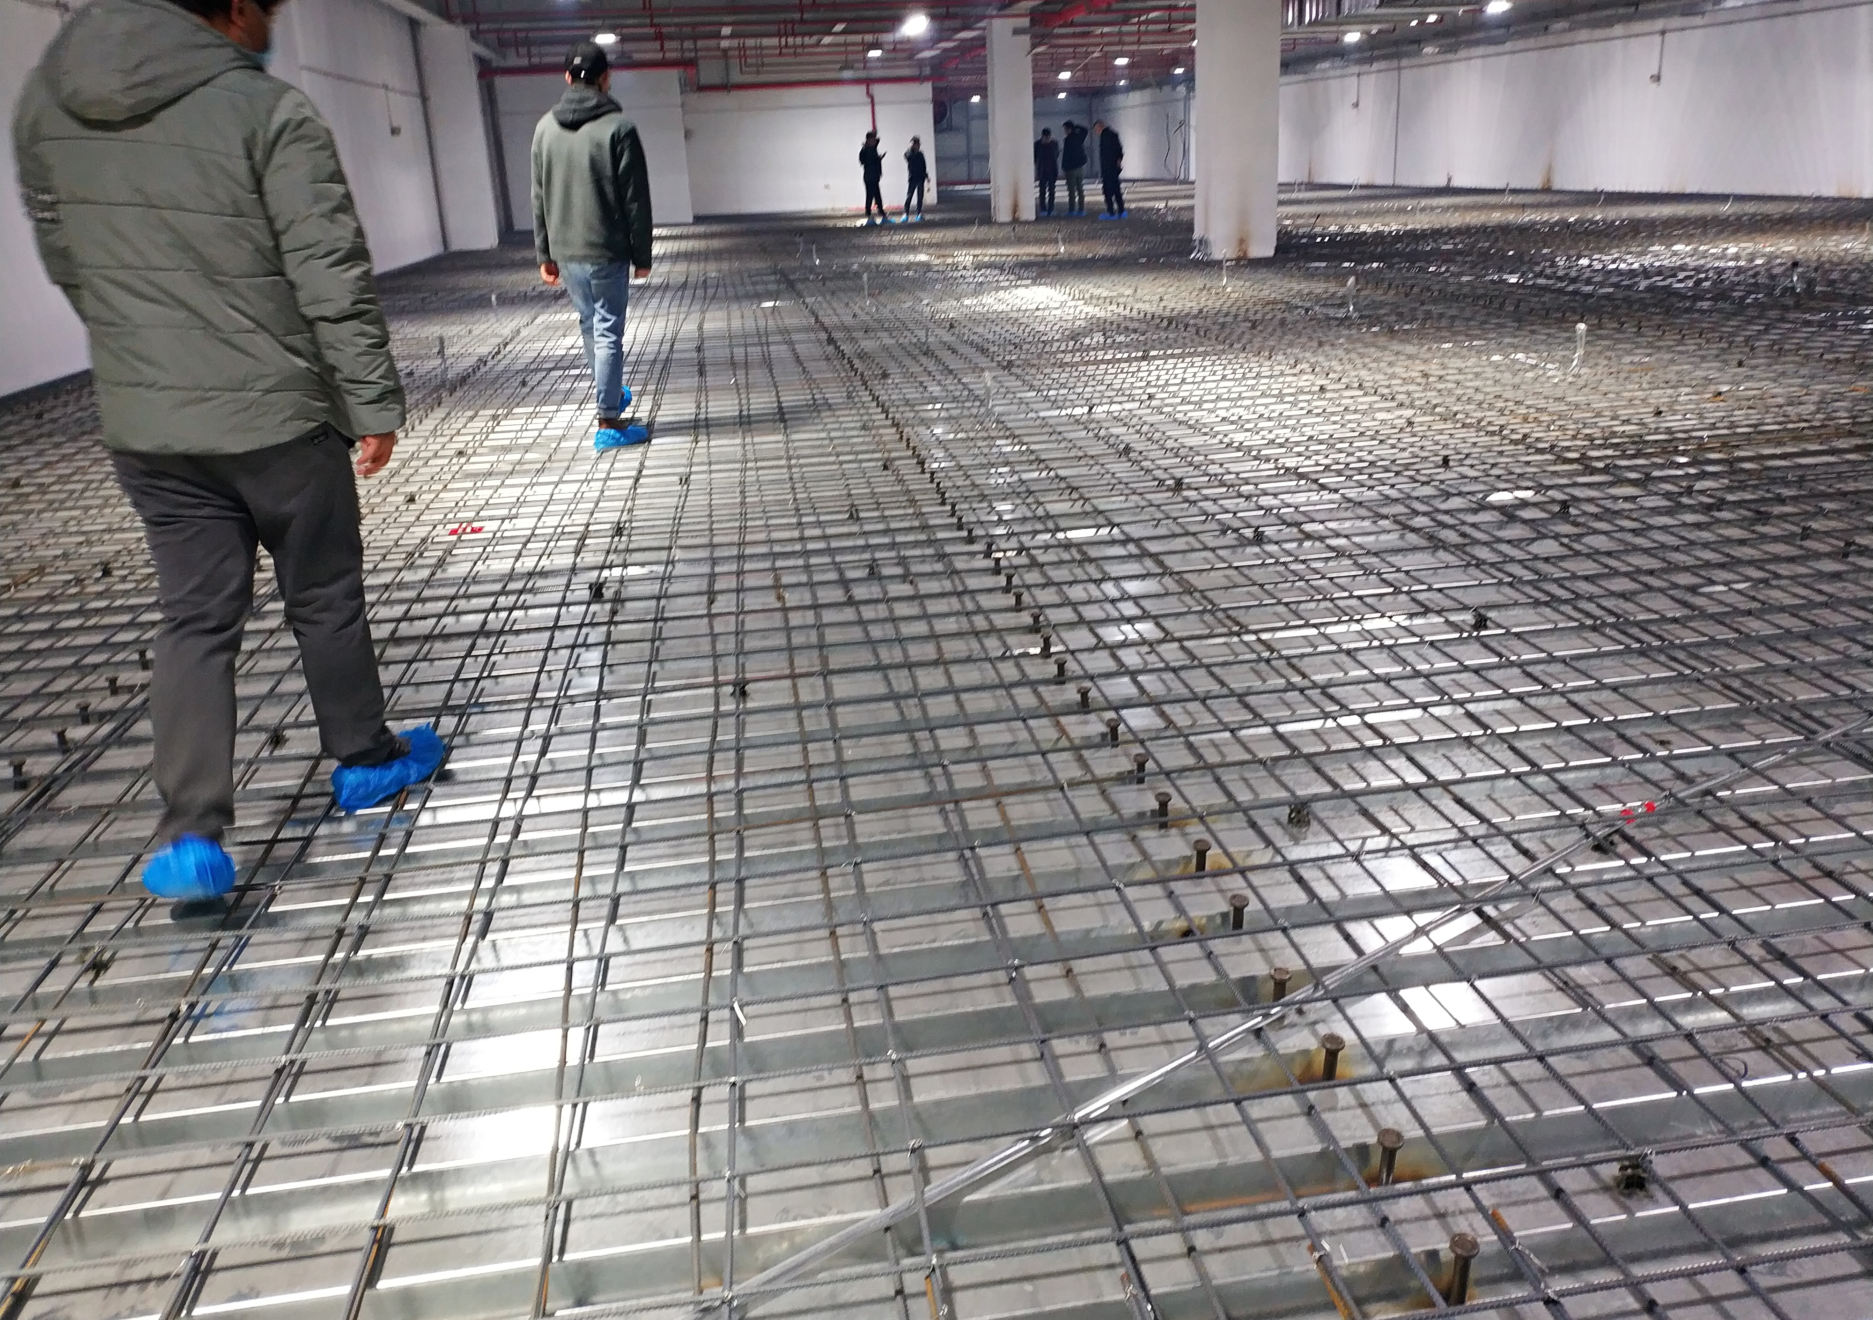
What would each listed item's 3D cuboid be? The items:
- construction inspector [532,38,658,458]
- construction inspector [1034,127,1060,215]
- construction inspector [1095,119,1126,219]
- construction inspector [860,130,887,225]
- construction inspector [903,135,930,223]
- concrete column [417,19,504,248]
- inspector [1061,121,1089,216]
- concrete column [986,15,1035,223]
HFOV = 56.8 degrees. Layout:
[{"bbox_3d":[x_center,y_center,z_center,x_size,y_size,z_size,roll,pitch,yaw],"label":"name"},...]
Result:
[{"bbox_3d":[-1.530,-1.862,7.862,0.560,1.730,0.550,1,17,13],"label":"construction inspector"},{"bbox_3d":[2.134,-9.416,33.430,0.500,1.650,0.340,-5,16,-5],"label":"construction inspector"},{"bbox_3d":[3.096,-8.721,30.781,0.500,1.660,0.480,-5,16,-5],"label":"construction inspector"},{"bbox_3d":[-1.243,-9.462,33.938,0.480,1.760,0.480,1,17,14],"label":"construction inspector"},{"bbox_3d":[-0.390,-9.513,34.290,0.500,1.640,0.400,-11,18,-24],"label":"construction inspector"},{"bbox_3d":[-8.910,-9.748,32.469,0.820,4.000,0.780,-5,16,-5],"label":"concrete column"},{"bbox_3d":[2.663,-9.391,33.150,0.420,1.690,0.520,-16,21,-38],"label":"inspector"},{"bbox_3d":[1.340,-9.696,31.171,0.720,3.500,0.700,-5,16,-5],"label":"concrete column"}]

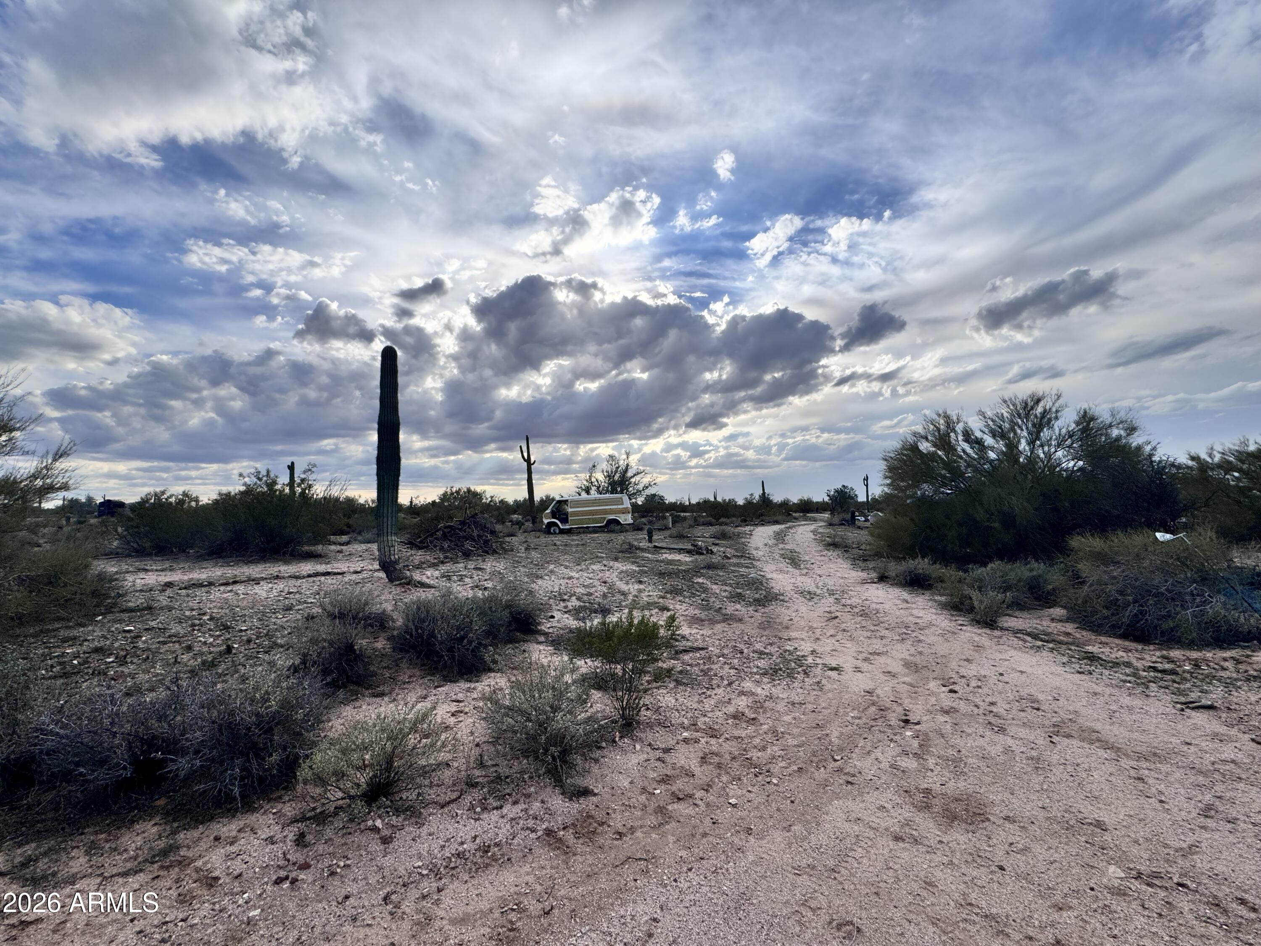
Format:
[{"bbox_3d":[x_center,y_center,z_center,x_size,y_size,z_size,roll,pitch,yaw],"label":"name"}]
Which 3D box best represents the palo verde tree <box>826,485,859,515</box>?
[{"bbox_3d":[24.087,3.132,57.916,3.600,3.699,3.500,0,-3,0],"label":"palo verde tree"}]

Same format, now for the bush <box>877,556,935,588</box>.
[{"bbox_3d":[5.263,1.881,9.665,0.920,0.550,0.820,0,-3,0],"label":"bush"}]

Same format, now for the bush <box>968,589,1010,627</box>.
[{"bbox_3d":[4.660,1.722,6.658,0.520,0.480,0.500,-2,-4,35],"label":"bush"}]

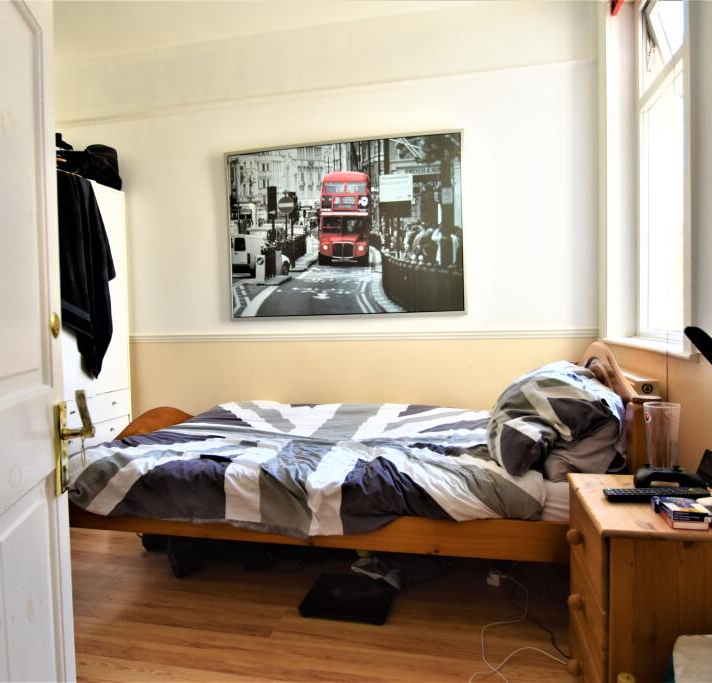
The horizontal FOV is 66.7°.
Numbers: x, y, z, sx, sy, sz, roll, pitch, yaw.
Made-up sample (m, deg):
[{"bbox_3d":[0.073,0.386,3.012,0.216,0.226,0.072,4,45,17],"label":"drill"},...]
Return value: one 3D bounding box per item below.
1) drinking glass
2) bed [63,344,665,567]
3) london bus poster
[{"bbox_3d":[0.764,0.252,1.348,0.080,0.196,0.080,-1,2,13],"label":"drinking glass"},{"bbox_3d":[0.008,0.485,2.322,2.025,0.930,1.230,-1,2,13],"label":"bed"},{"bbox_3d":[-0.082,-0.635,3.098,1.400,1.000,0.030,-1,2,13],"label":"london bus poster"}]

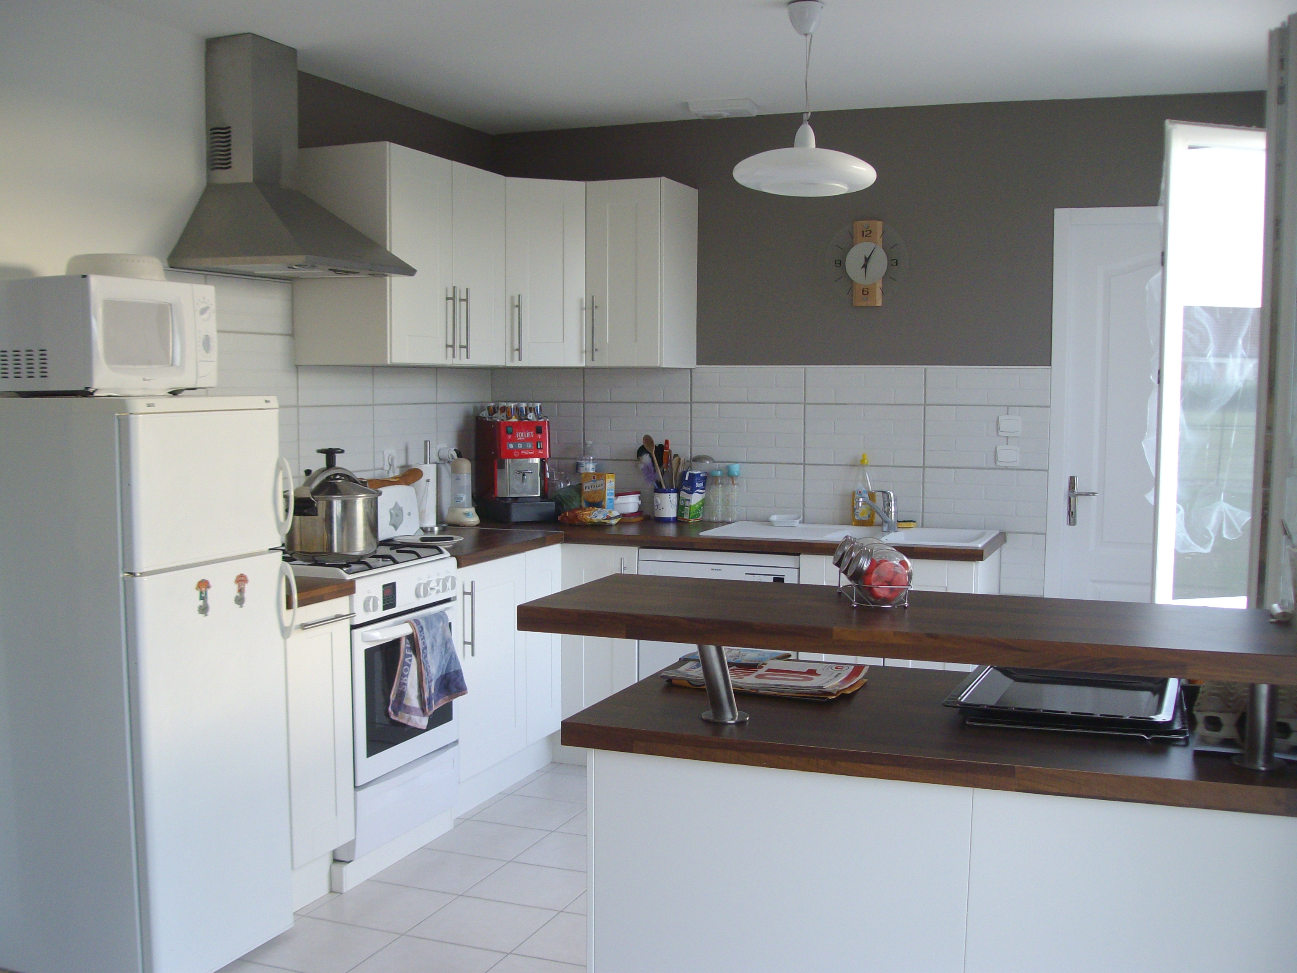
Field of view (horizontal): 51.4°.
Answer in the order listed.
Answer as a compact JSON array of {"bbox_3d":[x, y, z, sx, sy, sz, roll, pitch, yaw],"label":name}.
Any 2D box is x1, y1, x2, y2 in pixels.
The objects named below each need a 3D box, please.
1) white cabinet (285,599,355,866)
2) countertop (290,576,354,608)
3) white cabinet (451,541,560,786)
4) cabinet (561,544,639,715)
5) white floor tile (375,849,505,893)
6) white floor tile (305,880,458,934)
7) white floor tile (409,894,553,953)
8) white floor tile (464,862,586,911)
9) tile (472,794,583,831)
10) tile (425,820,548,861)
[{"bbox_3d":[-1.148,0.642,3.693,0.600,0.695,0.307,2,4,21],"label":"white cabinet"},{"bbox_3d":[-1.144,0.280,3.662,0.630,0.038,0.307,2,4,21],"label":"countertop"},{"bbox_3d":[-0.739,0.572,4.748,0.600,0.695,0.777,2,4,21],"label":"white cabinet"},{"bbox_3d":[-0.072,0.542,5.210,0.304,0.695,0.600,2,4,21],"label":"cabinet"},{"bbox_3d":[-0.611,1.131,3.956,0.299,0.010,0.299,2,4,21],"label":"white floor tile"},{"bbox_3d":[-0.719,1.148,3.677,0.299,0.010,0.299,2,4,21],"label":"white floor tile"},{"bbox_3d":[-0.436,1.159,3.563,0.299,0.010,0.299,2,4,21],"label":"white floor tile"},{"bbox_3d":[-0.327,1.141,3.842,0.299,0.010,0.299,2,4,21],"label":"white floor tile"},{"bbox_3d":[-0.393,1.095,4.514,0.299,0.010,0.299,2,4,21],"label":"tile"},{"bbox_3d":[-0.502,1.114,4.235,0.299,0.010,0.299,2,4,21],"label":"tile"}]

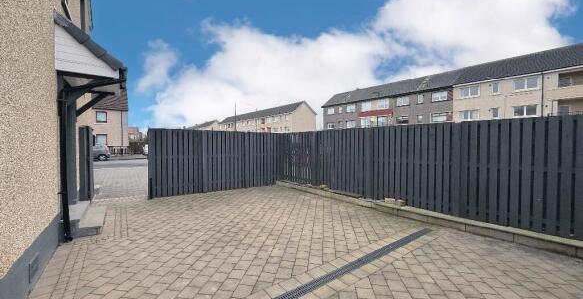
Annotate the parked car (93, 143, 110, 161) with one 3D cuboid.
[{"bbox_3d":[-17.200,0.234,19.100,3.950,1.480,1.700,-1,2,-41],"label":"parked car"}]

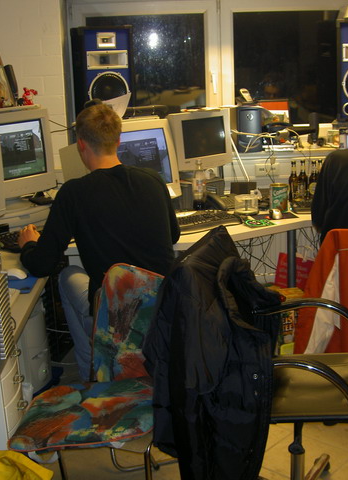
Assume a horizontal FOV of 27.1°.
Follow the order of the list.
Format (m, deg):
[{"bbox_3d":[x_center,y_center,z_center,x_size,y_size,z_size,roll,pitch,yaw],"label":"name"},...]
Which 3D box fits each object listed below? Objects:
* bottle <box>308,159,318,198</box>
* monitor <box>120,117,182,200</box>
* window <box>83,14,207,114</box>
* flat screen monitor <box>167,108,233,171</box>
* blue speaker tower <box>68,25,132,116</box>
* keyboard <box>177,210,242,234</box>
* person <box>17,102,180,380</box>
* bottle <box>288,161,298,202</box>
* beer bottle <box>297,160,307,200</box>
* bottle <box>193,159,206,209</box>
[{"bbox_3d":[0.779,-0.323,4.015,0.062,0.240,0.062,-2,14,0],"label":"bottle"},{"bbox_3d":[-0.275,-0.343,3.515,0.440,0.450,0.440,-15,19,-40],"label":"monitor"},{"bbox_3d":[-0.187,-1.136,4.722,0.840,0.720,0.080,-4,15,-5],"label":"window"},{"bbox_3d":[0.068,-0.563,4.193,0.375,0.360,0.380,-12,13,-32],"label":"flat screen monitor"},{"bbox_3d":[-0.434,-1.019,4.525,0.350,0.610,0.340,-7,16,-17],"label":"blue speaker tower"},{"bbox_3d":[0.095,-0.080,3.584,0.460,0.040,0.180,-11,17,-31],"label":"keyboard"},{"bbox_3d":[-0.305,0.108,3.201,0.620,1.380,0.850,-6,15,-15],"label":"person"},{"bbox_3d":[0.684,-0.333,4.125,0.065,0.250,0.065,-2,15,0],"label":"bottle"},{"bbox_3d":[0.719,-0.321,4.016,0.062,0.240,0.062,-2,14,0],"label":"beer bottle"},{"bbox_3d":[0.140,-0.306,4.017,0.080,0.290,0.080,-2,15,0],"label":"bottle"}]

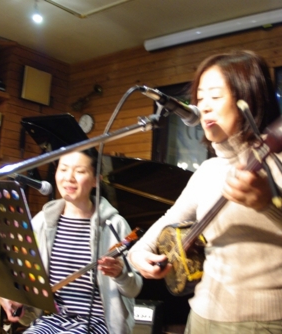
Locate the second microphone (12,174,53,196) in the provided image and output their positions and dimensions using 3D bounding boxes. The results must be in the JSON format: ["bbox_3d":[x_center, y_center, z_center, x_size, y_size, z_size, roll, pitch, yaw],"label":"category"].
[{"bbox_3d":[-0.412,0.067,1.790,0.172,0.052,0.052,20,-14,-23],"label":"second microphone"}]

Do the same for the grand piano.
[{"bbox_3d":[-0.270,0.545,3.365,1.800,1.620,1.500,-3,-10,39],"label":"grand piano"}]

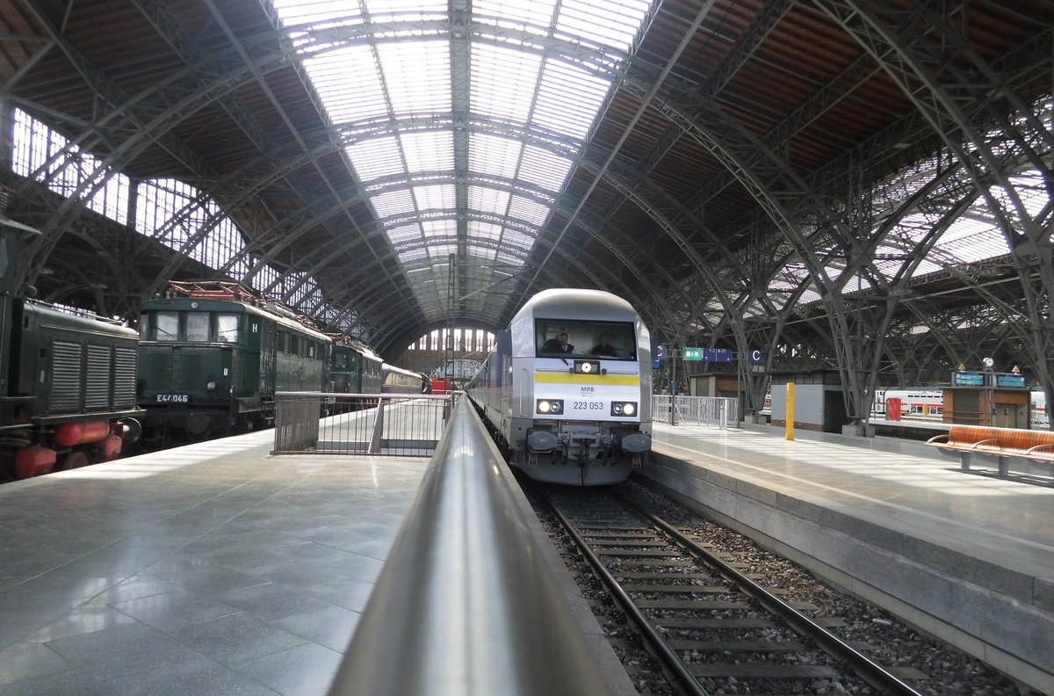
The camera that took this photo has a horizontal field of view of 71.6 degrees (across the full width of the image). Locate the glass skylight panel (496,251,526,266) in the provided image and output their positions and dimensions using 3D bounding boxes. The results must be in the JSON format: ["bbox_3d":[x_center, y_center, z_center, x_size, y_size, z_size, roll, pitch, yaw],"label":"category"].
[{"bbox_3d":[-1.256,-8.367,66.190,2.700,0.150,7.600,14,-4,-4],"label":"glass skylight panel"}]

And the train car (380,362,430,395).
[{"bbox_3d":[-12.800,4.065,69.542,2.900,3.750,44.500,2,-4,-5],"label":"train car"}]

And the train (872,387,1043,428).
[{"bbox_3d":[57.200,7.277,97.512,2.800,4.600,28.000,2,-3,-5],"label":"train"}]

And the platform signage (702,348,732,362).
[{"bbox_3d":[7.372,0.302,28.161,1.170,0.500,0.160,2,-3,-5],"label":"platform signage"}]

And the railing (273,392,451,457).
[{"bbox_3d":[-3.007,1.415,14.239,2.950,1.050,3.400,2,-3,-5],"label":"railing"}]

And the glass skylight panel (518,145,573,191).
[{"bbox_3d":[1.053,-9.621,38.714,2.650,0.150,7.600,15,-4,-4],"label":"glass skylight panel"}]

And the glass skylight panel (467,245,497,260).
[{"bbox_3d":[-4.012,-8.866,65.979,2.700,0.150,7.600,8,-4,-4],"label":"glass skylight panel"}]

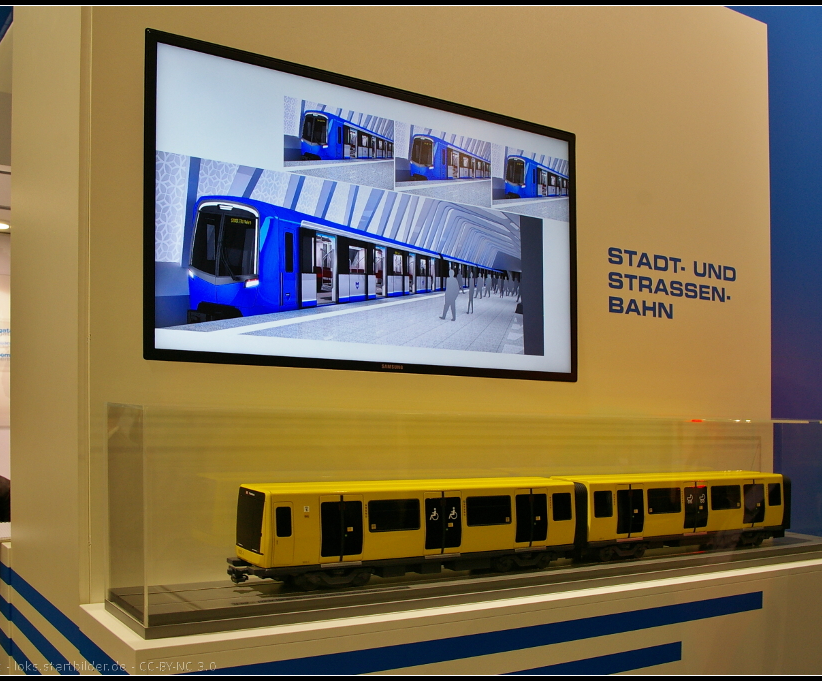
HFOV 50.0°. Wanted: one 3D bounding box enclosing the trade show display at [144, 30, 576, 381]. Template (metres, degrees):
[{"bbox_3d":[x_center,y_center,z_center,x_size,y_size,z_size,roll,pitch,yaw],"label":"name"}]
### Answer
[{"bbox_3d":[-0.051,-0.232,1.868,1.037,0.604,0.050,4,-6,-32],"label":"trade show display"}]

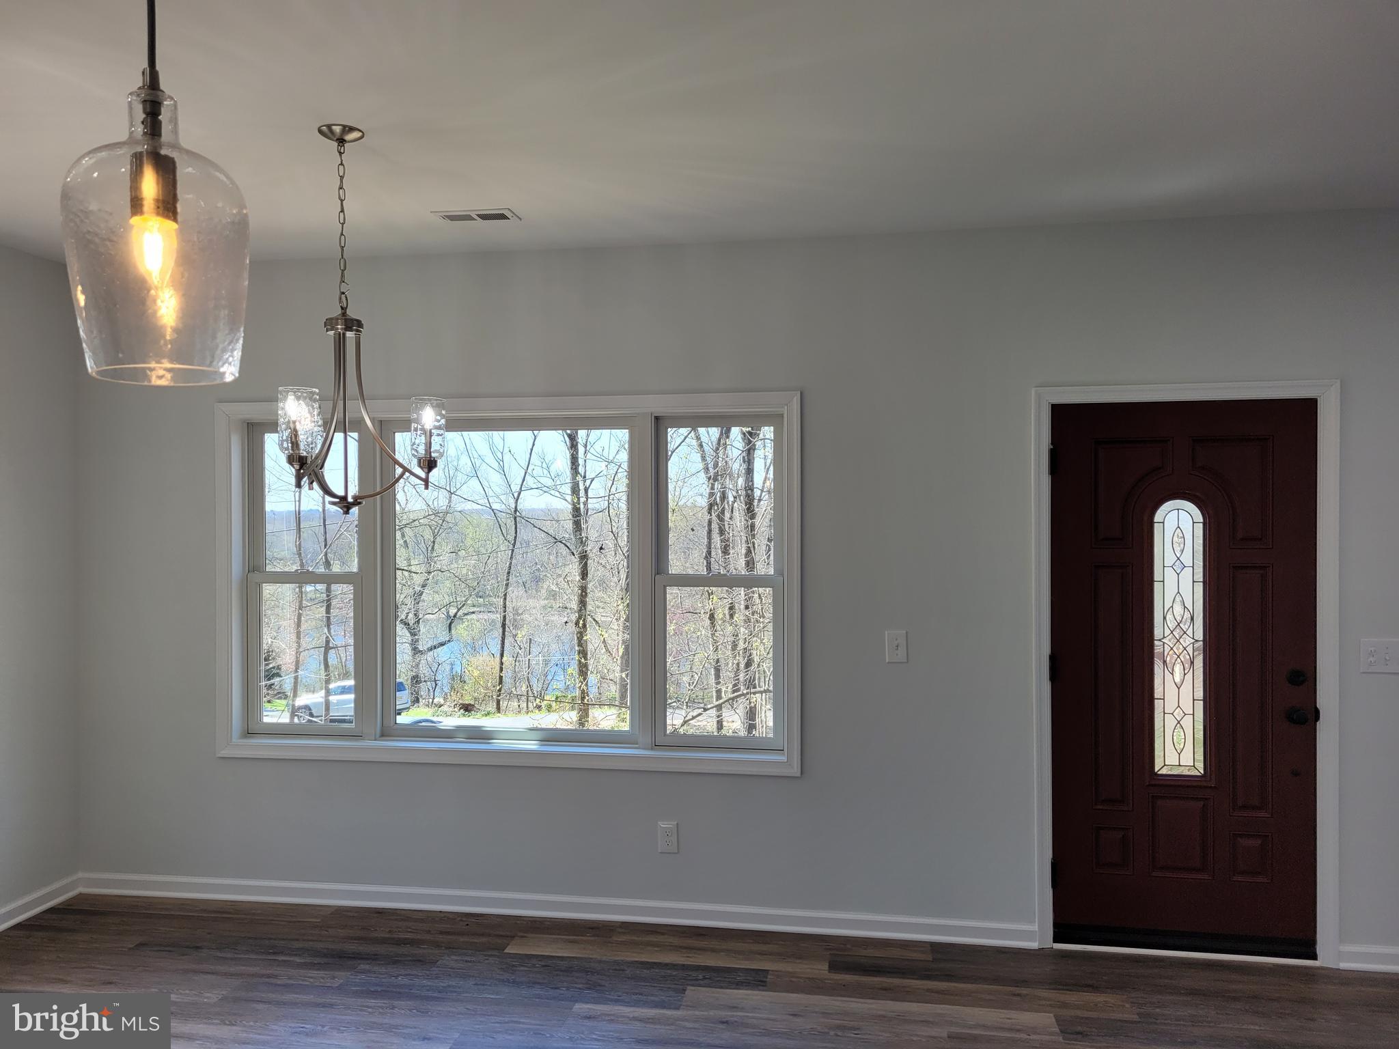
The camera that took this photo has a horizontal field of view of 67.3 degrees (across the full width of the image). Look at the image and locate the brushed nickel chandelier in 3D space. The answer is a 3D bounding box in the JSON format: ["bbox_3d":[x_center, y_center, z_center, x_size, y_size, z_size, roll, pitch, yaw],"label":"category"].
[{"bbox_3d":[-0.997,-0.567,2.934,0.490,1.078,0.480,0,0,9],"label":"brushed nickel chandelier"}]

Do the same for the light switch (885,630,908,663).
[{"bbox_3d":[0.758,0.471,4.027,0.081,0.123,0.015,0,0,9],"label":"light switch"}]

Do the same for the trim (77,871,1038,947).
[{"bbox_3d":[-0.721,1.560,4.265,4.023,0.092,0.020,0,0,9],"label":"trim"}]

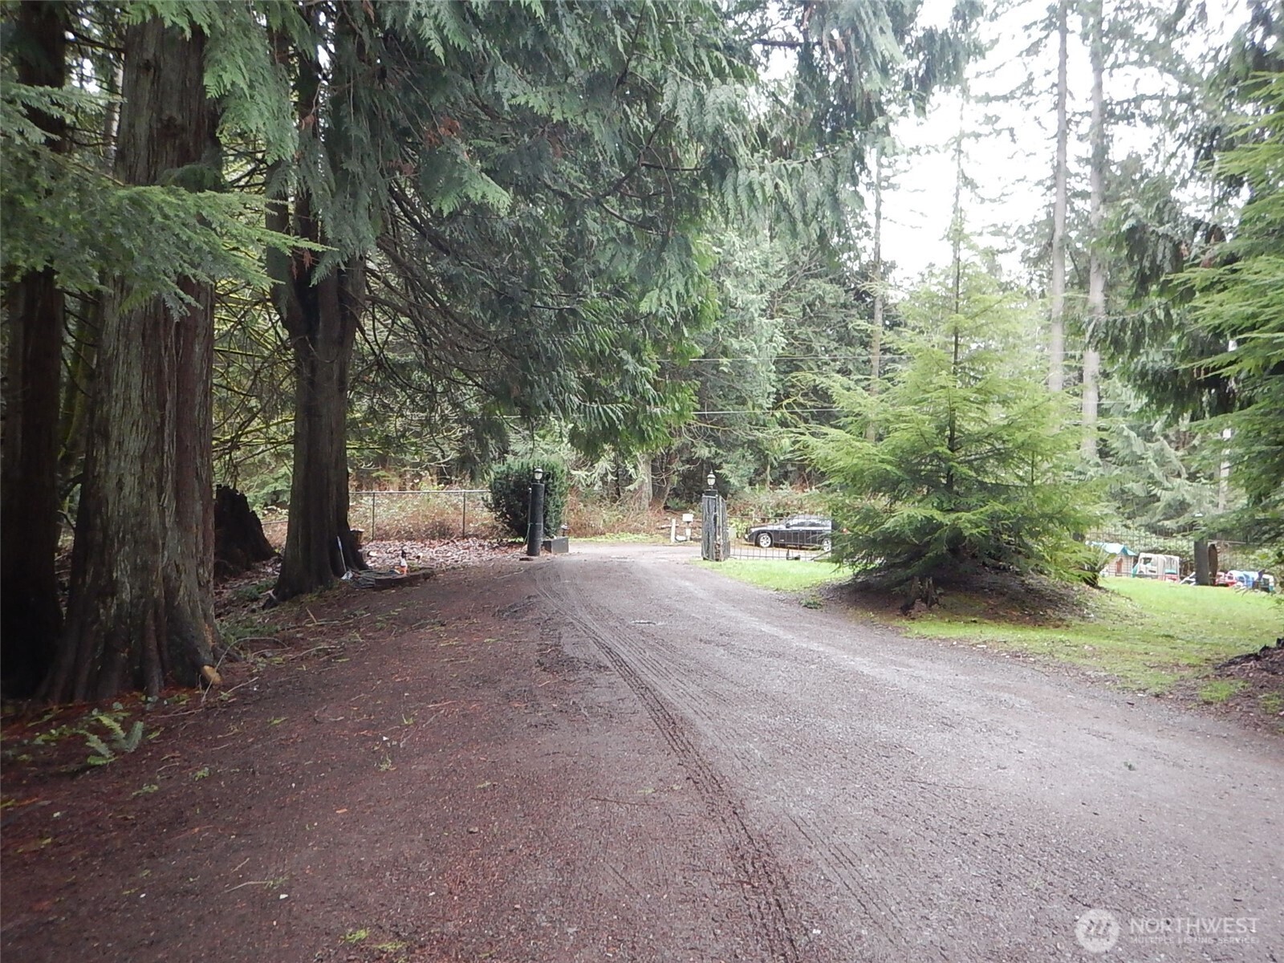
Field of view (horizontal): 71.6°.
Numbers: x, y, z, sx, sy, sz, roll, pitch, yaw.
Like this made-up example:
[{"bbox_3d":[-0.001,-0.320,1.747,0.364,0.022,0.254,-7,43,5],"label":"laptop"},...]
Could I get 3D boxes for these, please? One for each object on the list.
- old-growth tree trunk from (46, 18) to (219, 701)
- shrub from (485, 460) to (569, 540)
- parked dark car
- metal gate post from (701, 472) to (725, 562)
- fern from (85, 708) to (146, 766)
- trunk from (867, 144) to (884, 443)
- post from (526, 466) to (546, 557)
[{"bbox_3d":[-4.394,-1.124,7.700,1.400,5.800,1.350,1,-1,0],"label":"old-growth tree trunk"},{"bbox_3d":[-3.581,0.584,28.000,2.550,2.600,2.400,1,-1,0],"label":"shrub"},{"bbox_3d":[6.655,2.155,37.500,4.850,1.460,1.860,1,-1,23],"label":"parked dark car"},{"bbox_3d":[2.016,1.008,25.200,0.600,2.550,0.600,1,-1,0],"label":"metal gate post"},{"bbox_3d":[-3.171,1.543,5.350,0.340,0.280,0.320,1,-1,0],"label":"fern"},{"bbox_3d":[12.339,-9.930,47.000,0.500,16.000,0.500,1,-1,0],"label":"trunk"},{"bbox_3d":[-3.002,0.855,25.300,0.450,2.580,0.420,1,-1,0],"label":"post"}]

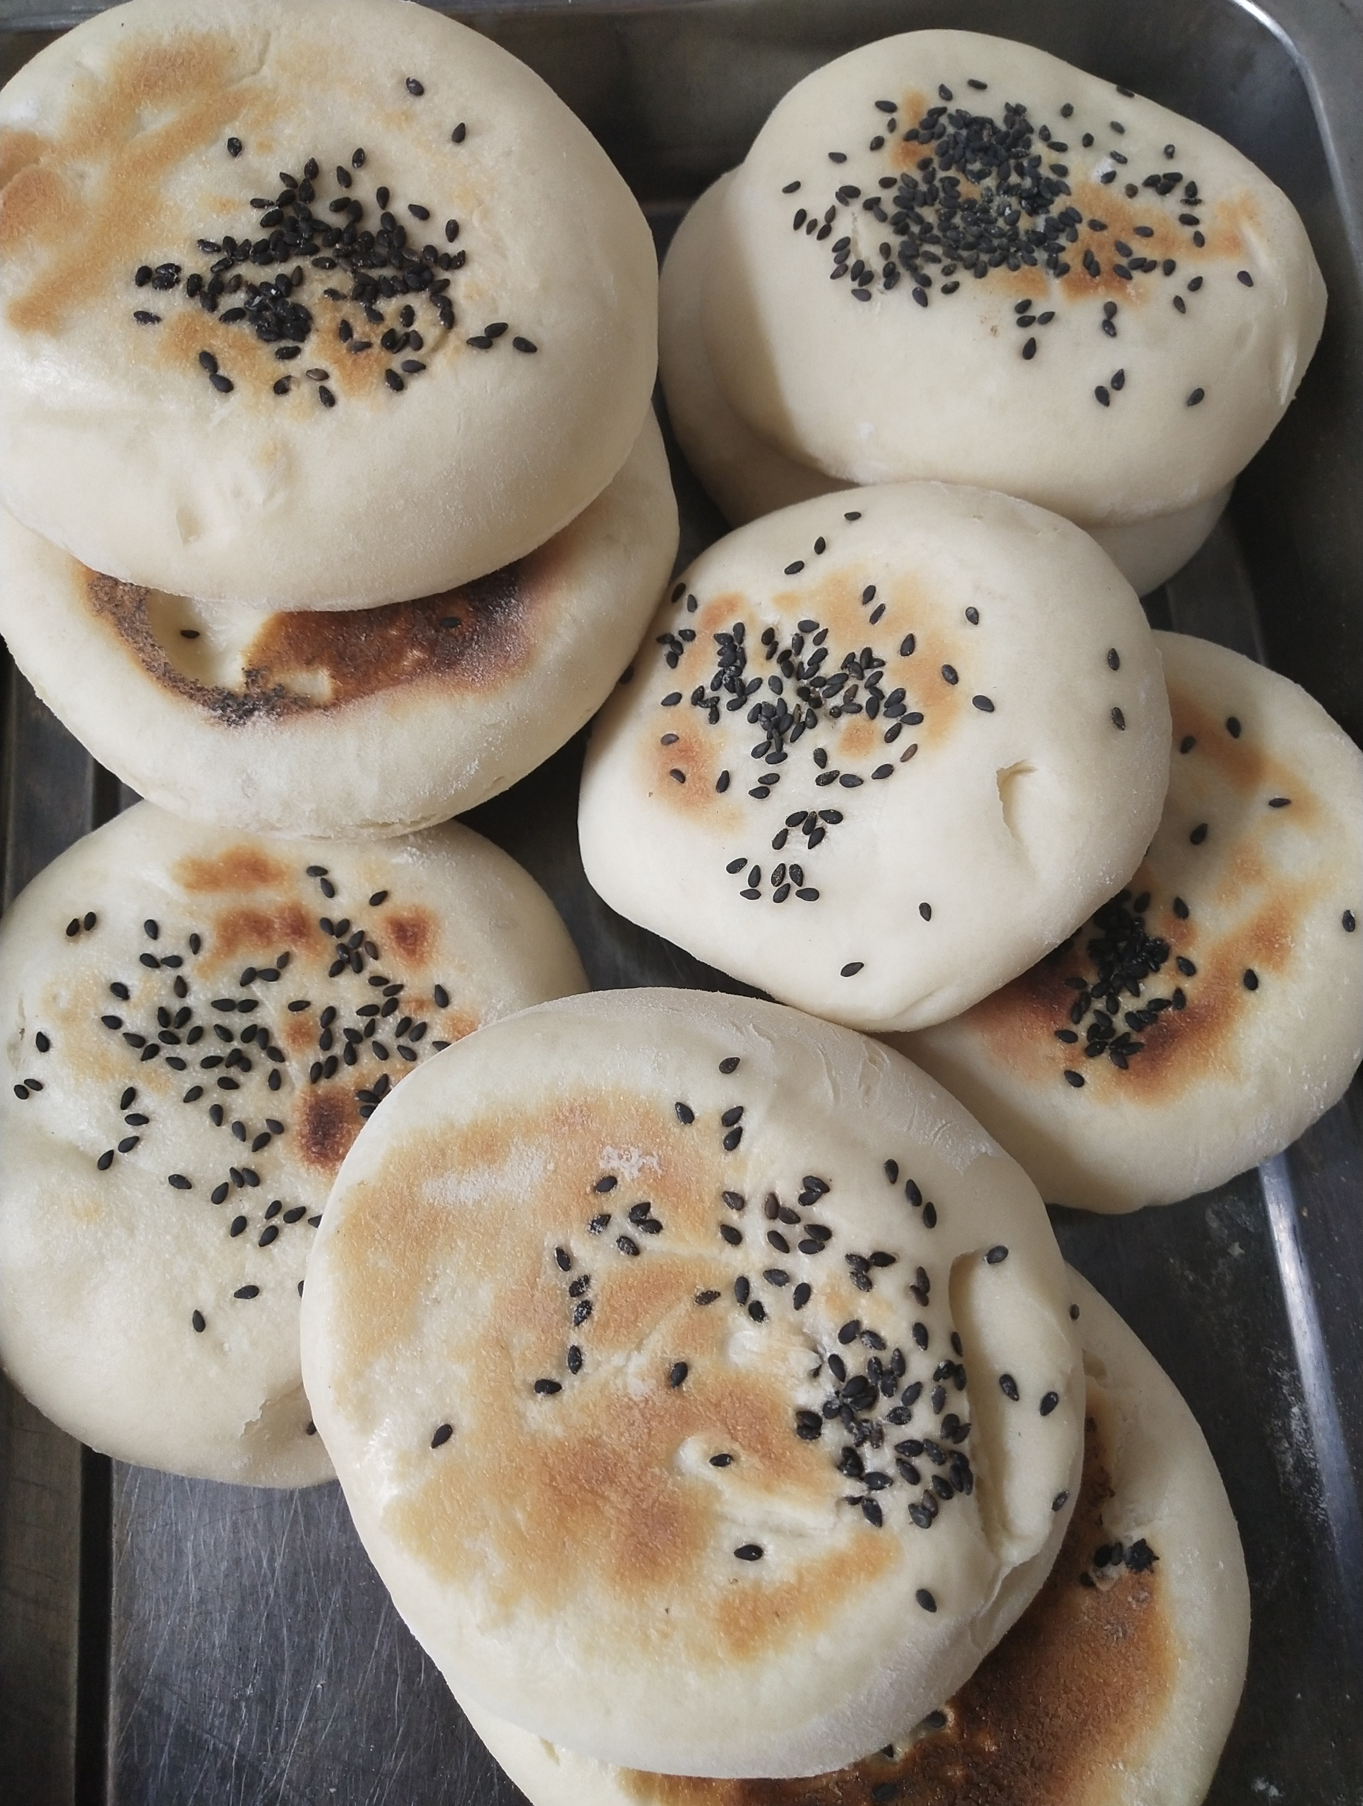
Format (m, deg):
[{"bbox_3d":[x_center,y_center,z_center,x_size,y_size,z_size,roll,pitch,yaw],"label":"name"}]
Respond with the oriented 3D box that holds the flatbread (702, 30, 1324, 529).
[{"bbox_3d":[0.055,-0.103,0.260,0.102,0.033,0.089,0,75,-4],"label":"flatbread"}]

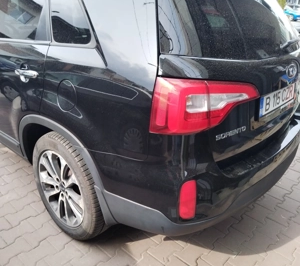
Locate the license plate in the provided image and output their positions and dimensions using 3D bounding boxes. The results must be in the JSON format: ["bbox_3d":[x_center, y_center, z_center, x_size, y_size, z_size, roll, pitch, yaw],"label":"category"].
[{"bbox_3d":[0.780,-0.211,1.828,0.020,0.110,0.520,16,28,40],"label":"license plate"}]

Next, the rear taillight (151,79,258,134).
[{"bbox_3d":[0.273,-0.160,1.335,0.238,0.259,0.553,22,32,37],"label":"rear taillight"}]

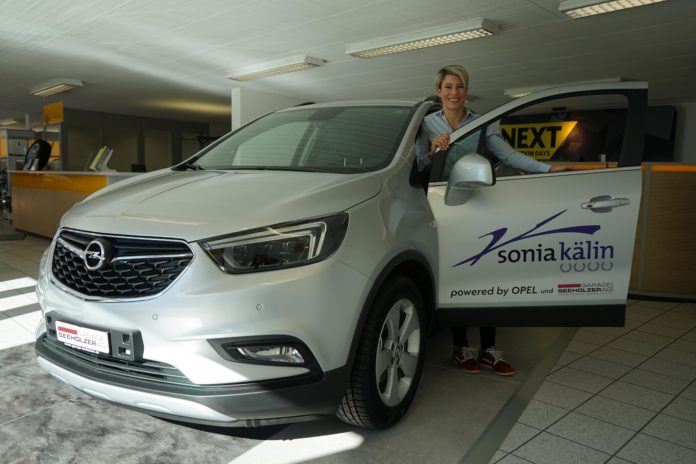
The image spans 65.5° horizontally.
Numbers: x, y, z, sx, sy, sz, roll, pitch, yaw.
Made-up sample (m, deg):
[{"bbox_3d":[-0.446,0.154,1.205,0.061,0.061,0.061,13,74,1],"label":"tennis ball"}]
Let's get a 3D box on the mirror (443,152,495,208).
[{"bbox_3d":[0.576,-0.252,2.575,0.190,0.235,0.230,1,6,-3],"label":"mirror"}]

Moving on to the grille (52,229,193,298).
[{"bbox_3d":[-0.919,0.134,2.048,0.820,0.265,0.130,4,6,30],"label":"grille"}]

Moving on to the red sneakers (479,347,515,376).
[{"bbox_3d":[0.864,0.750,3.160,0.098,0.105,0.265,-2,7,-33],"label":"red sneakers"}]

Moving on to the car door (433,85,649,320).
[{"bbox_3d":[0.941,-0.132,2.788,1.080,1.245,0.200,1,6,-3],"label":"car door"}]

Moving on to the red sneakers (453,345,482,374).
[{"bbox_3d":[0.699,0.743,3.205,0.098,0.105,0.265,-1,6,-18],"label":"red sneakers"}]

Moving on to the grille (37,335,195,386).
[{"bbox_3d":[-0.936,0.462,2.060,0.900,0.115,0.120,4,6,30],"label":"grille"}]

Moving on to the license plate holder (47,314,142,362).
[{"bbox_3d":[-0.953,0.380,2.019,0.510,0.110,0.060,4,6,30],"label":"license plate holder"}]

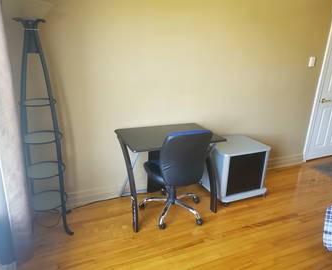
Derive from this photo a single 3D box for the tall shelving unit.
[{"bbox_3d":[-0.961,0.005,2.088,0.345,1.670,0.355,-6,19,-25],"label":"tall shelving unit"}]

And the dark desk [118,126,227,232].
[{"bbox_3d":[0.018,0.362,2.620,0.885,0.746,0.600,-6,19,-25],"label":"dark desk"}]

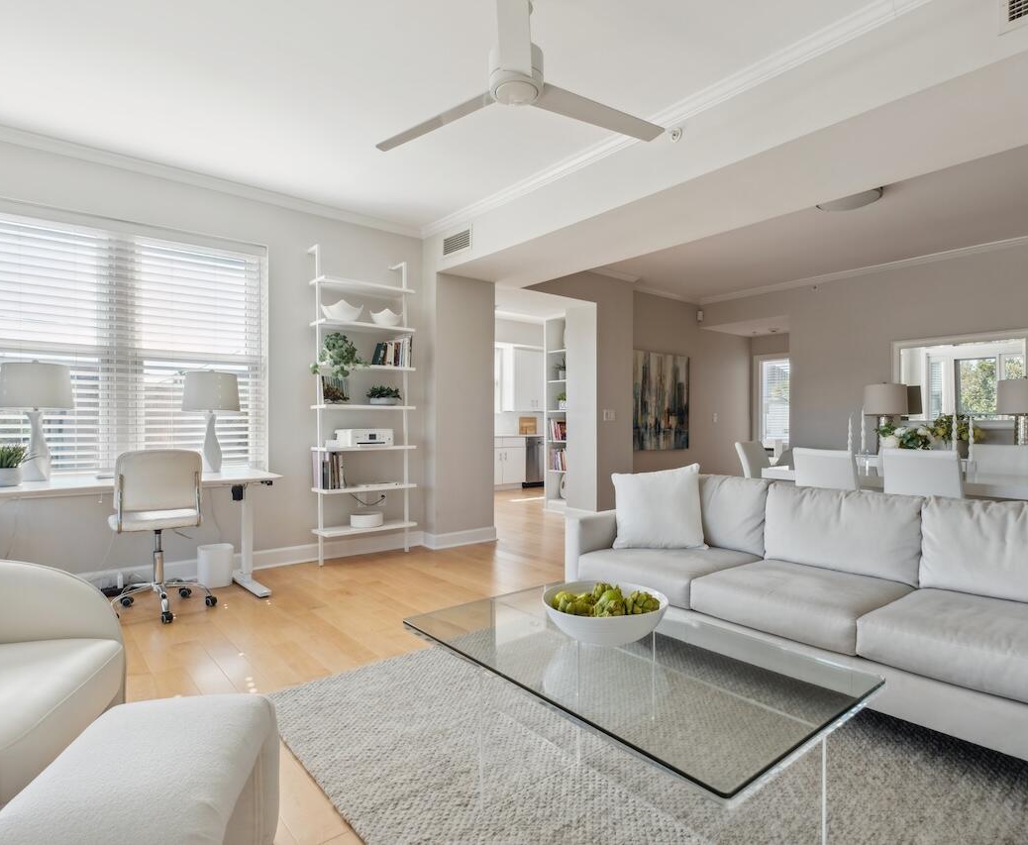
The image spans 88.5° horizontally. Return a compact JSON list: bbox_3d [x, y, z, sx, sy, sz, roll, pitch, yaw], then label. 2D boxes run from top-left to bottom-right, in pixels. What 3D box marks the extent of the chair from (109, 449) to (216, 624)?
[{"bbox_3d":[-2.075,0.633,3.115,0.530,0.945,0.560,0,0,-35],"label":"chair"}]

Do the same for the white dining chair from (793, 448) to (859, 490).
[{"bbox_3d":[2.490,0.650,4.065,0.570,0.930,0.430,0,0,-39],"label":"white dining chair"}]

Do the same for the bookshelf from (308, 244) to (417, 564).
[{"bbox_3d":[-1.216,-0.122,4.311,0.740,2.460,0.380,0,0,-38],"label":"bookshelf"}]

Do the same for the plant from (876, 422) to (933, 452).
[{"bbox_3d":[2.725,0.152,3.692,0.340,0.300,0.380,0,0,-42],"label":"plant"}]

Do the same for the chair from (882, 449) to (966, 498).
[{"bbox_3d":[2.870,0.650,3.630,0.570,0.930,0.430,0,0,-39],"label":"chair"}]

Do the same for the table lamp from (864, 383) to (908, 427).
[{"bbox_3d":[3.830,-0.015,5.455,0.370,0.730,0.370,0,0,-39],"label":"table lamp"}]

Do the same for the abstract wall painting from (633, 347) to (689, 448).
[{"bbox_3d":[1.942,-0.271,6.986,1.299,1.272,0.040,0,0,-36],"label":"abstract wall painting"}]

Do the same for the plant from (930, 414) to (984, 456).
[{"bbox_3d":[4.409,0.138,5.253,0.420,0.430,0.460,0,0,-42],"label":"plant"}]

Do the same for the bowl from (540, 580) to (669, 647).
[{"bbox_3d":[0.304,0.644,1.769,0.411,0.121,0.411,0,0,0],"label":"bowl"}]

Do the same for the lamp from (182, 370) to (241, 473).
[{"bbox_3d":[-2.134,-0.013,3.731,0.355,0.710,0.355,0,0,-38],"label":"lamp"}]

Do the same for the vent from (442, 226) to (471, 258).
[{"bbox_3d":[-0.490,-1.516,4.458,0.030,0.209,0.449,0,0,-42],"label":"vent"}]

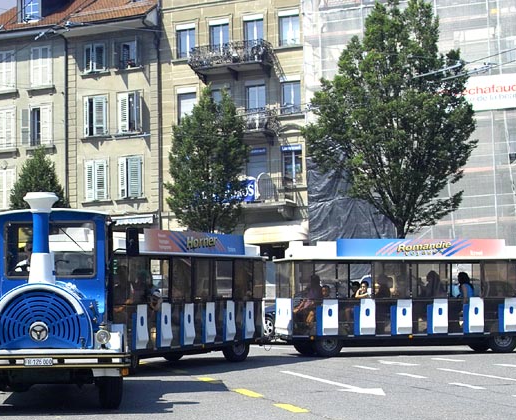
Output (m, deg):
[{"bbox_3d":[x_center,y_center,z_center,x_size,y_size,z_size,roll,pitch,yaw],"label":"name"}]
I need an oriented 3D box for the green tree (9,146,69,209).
[{"bbox_3d":[-9.295,0.677,49.167,2.829,6.830,2.829,-1,-6,0],"label":"green tree"}]

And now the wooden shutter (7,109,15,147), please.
[{"bbox_3d":[-11.870,-3.894,55.388,0.530,1.840,0.050,-4,-6,21],"label":"wooden shutter"}]

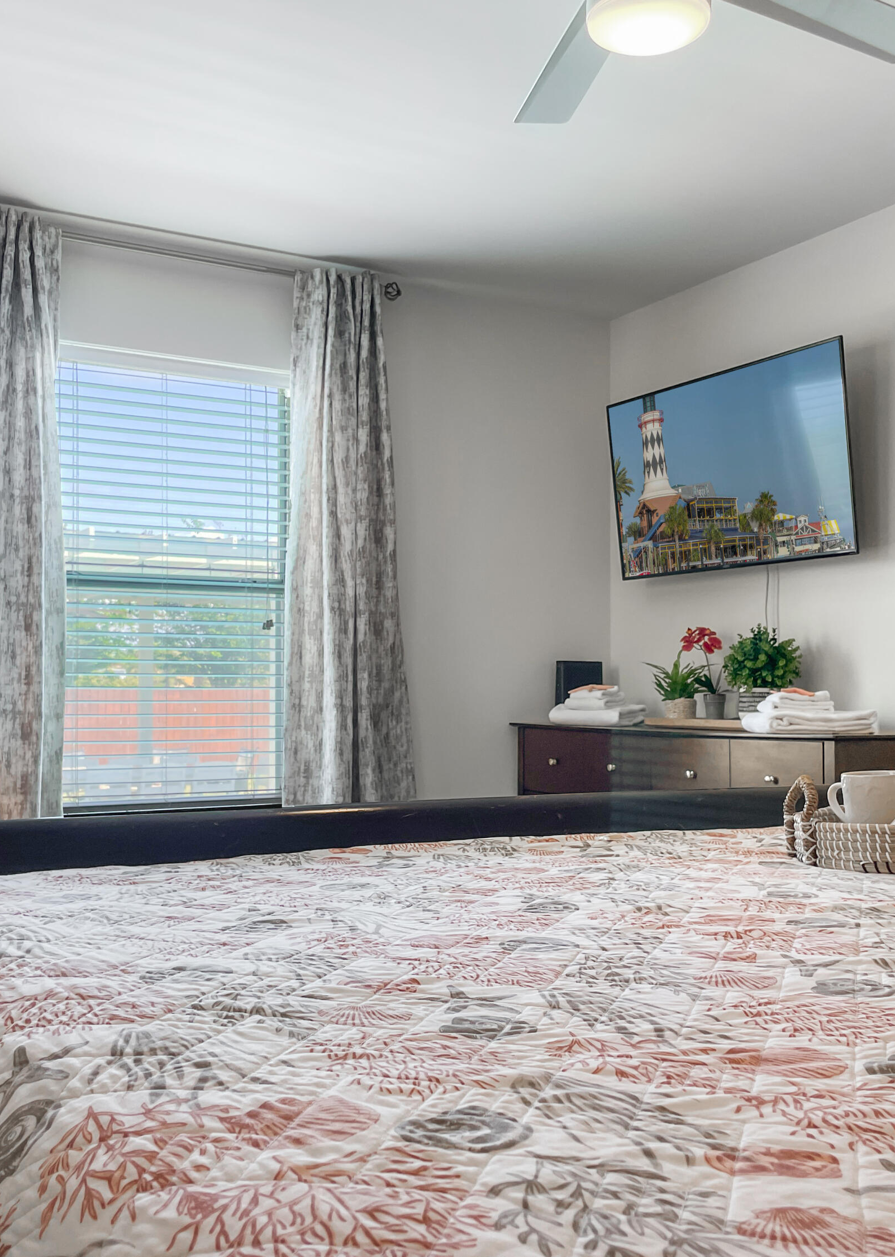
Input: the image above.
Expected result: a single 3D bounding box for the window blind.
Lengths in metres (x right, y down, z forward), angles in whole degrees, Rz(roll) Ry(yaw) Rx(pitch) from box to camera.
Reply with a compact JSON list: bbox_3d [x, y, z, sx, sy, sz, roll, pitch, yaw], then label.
[{"bbox_3d":[-0.930,-0.153,4.160,0.850,1.450,0.060,1,-3,-29],"label":"window blind"}]

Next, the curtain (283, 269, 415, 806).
[{"bbox_3d":[-0.336,-0.036,4.356,0.470,2.360,0.120,1,-3,-29],"label":"curtain"}]

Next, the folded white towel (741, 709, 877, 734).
[{"bbox_3d":[1.061,0.277,3.701,0.307,0.063,0.267,1,-2,-5],"label":"folded white towel"}]

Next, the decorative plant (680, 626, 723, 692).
[{"bbox_3d":[0.851,0.103,4.207,0.124,0.223,0.139,2,-2,-29],"label":"decorative plant"}]

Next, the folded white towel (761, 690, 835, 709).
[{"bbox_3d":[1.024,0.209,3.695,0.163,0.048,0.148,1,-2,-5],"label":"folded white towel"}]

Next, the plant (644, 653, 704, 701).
[{"bbox_3d":[0.780,0.167,4.334,0.188,0.163,0.188,1,-2,0],"label":"plant"}]

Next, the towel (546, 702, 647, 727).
[{"bbox_3d":[0.554,0.316,4.570,0.280,0.080,0.220,-2,-3,41],"label":"towel"}]

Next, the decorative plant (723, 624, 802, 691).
[{"bbox_3d":[0.982,0.090,3.926,0.228,0.208,0.228,1,-2,0],"label":"decorative plant"}]

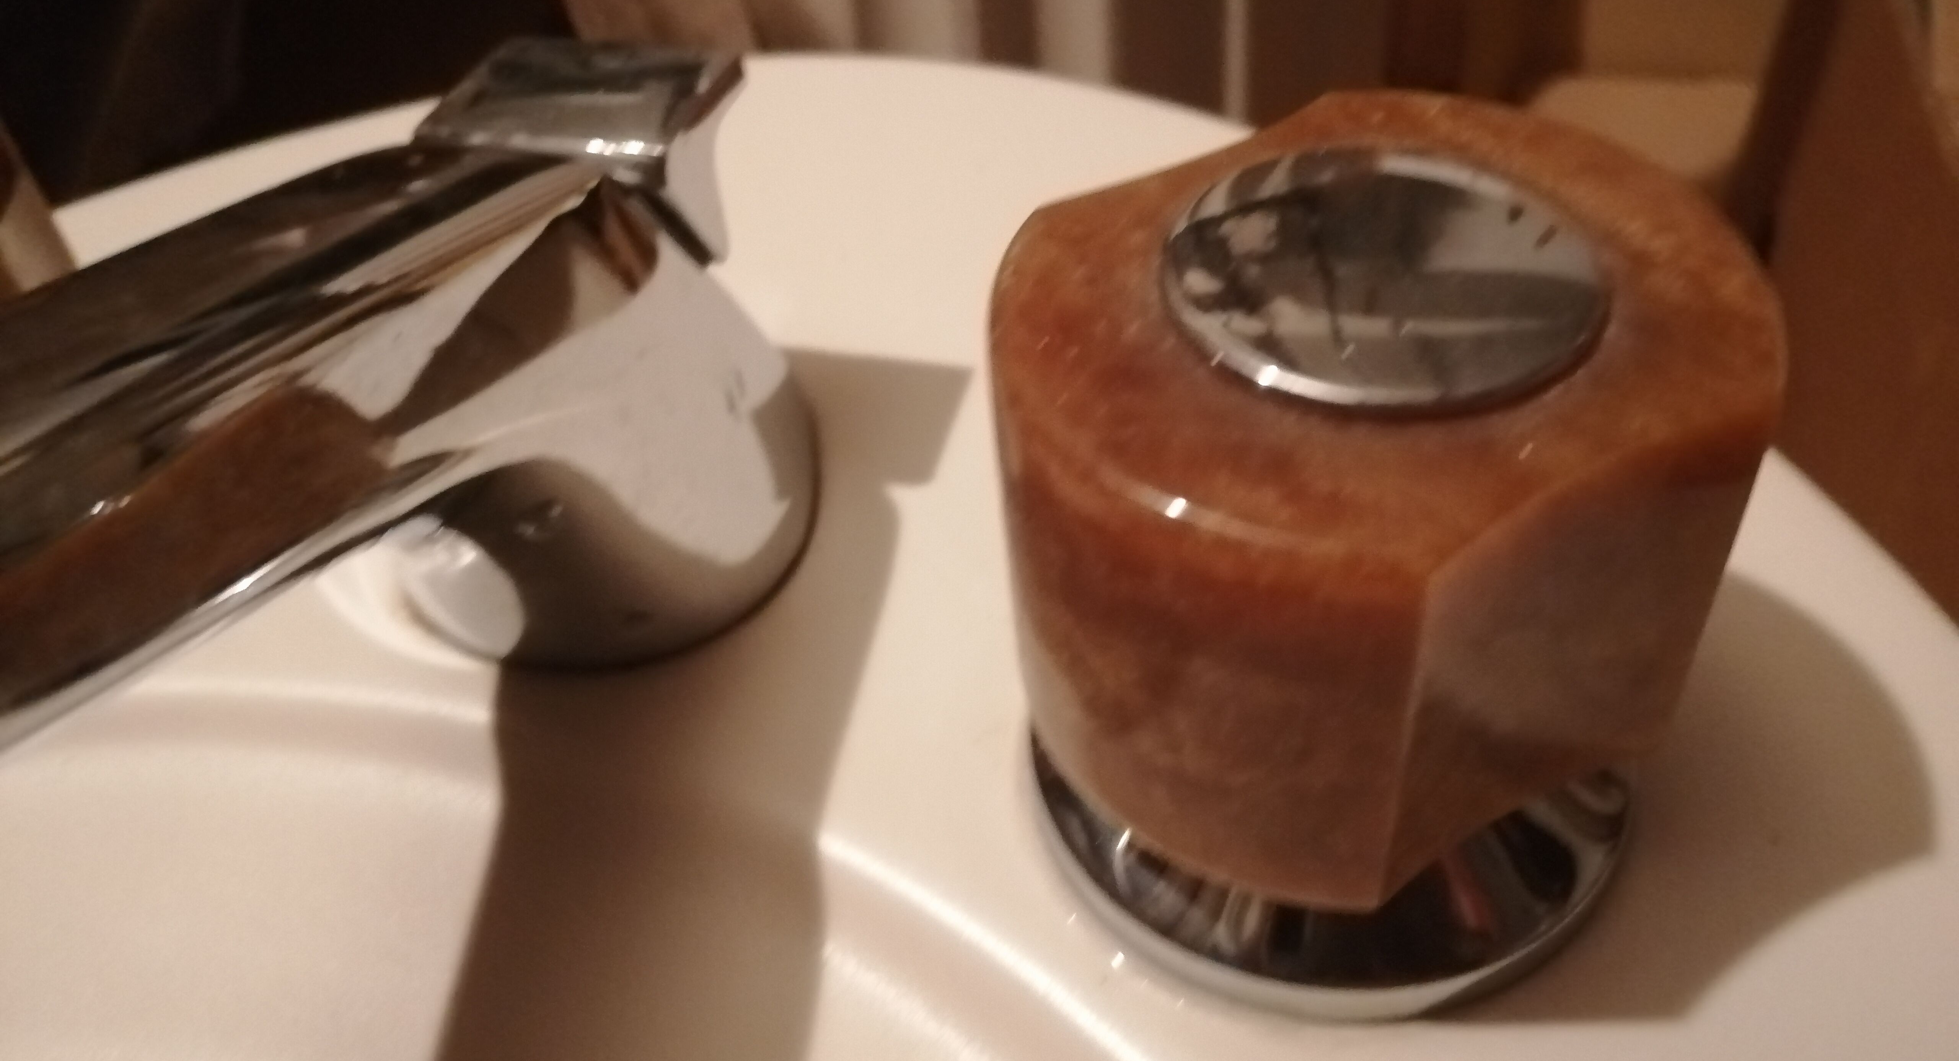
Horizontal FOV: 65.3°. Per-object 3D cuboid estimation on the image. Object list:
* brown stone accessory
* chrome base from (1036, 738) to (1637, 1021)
[{"bbox_3d":[0.031,-0.005,0.126,0.058,0.040,0.051,-24,48,-15],"label":"brown stone accessory"},{"bbox_3d":[0.034,0.016,0.147,0.058,0.017,0.058,-4,46,4],"label":"chrome base"}]

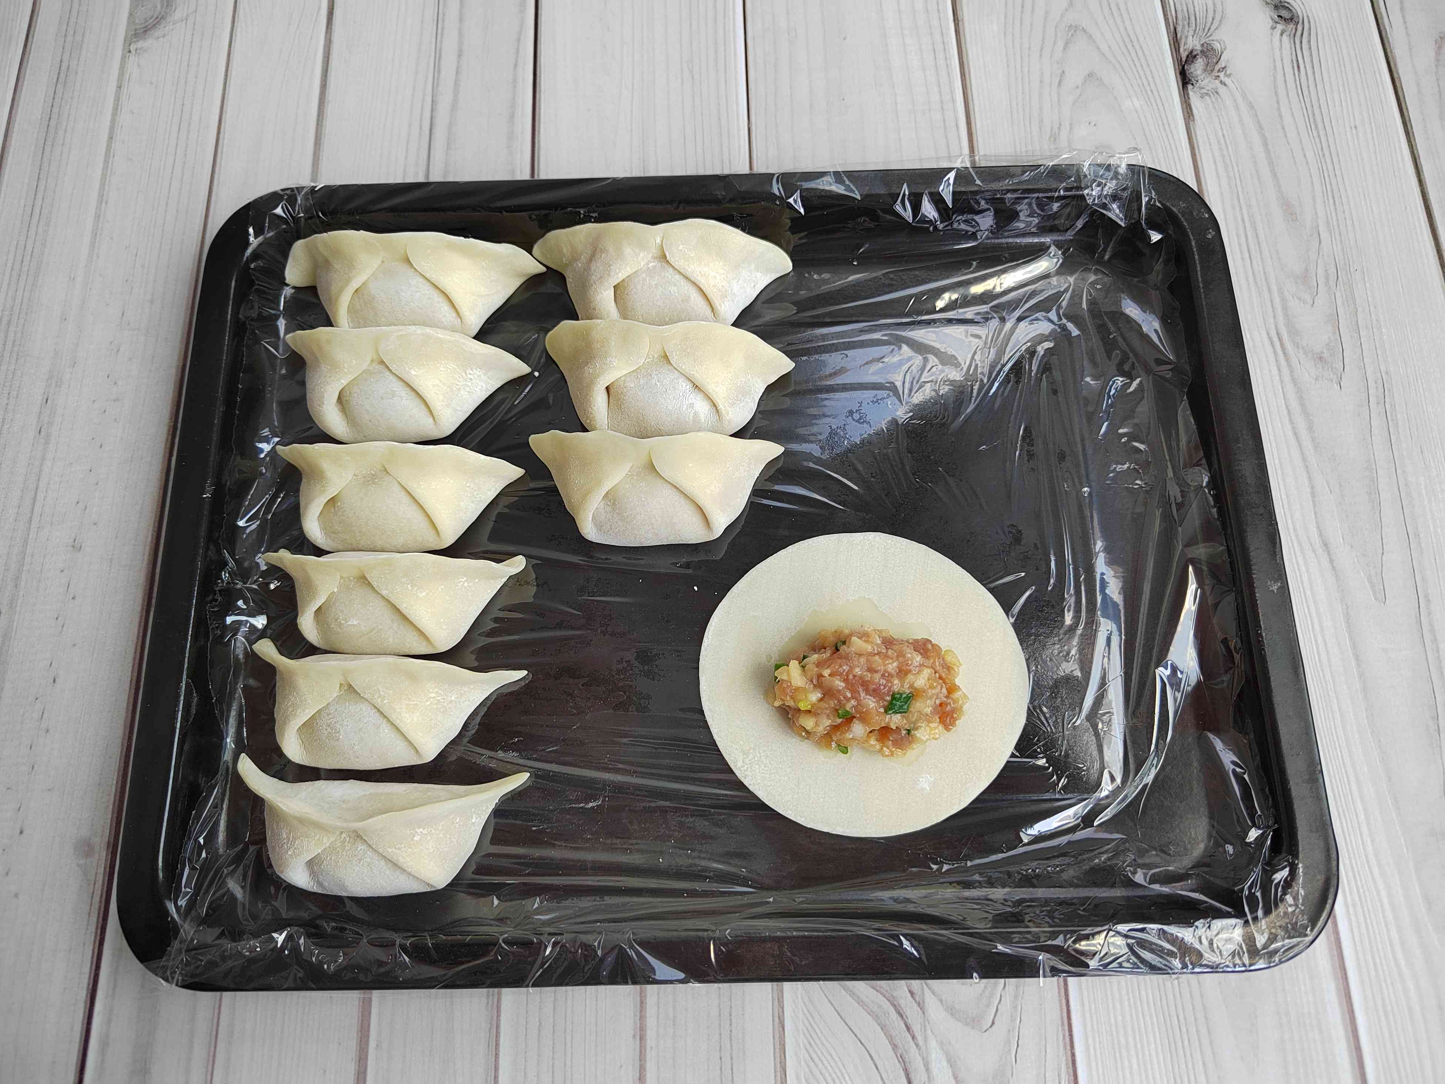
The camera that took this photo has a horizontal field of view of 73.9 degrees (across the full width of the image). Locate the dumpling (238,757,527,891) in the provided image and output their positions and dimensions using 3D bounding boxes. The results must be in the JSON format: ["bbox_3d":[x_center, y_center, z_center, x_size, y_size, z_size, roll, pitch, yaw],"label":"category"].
[{"bbox_3d":[-0.102,0.089,0.296,0.087,0.033,0.040,1,74,1],"label":"dumpling"}]

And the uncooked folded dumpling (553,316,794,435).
[{"bbox_3d":[-0.018,-0.059,0.338,0.086,0.033,0.037,1,74,1],"label":"uncooked folded dumpling"}]

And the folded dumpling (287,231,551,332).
[{"bbox_3d":[-0.109,-0.099,0.349,0.090,0.033,0.037,0,74,0],"label":"folded dumpling"}]

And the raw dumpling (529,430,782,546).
[{"bbox_3d":[-0.022,-0.020,0.327,0.085,0.033,0.036,0,74,0],"label":"raw dumpling"}]

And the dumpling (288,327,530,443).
[{"bbox_3d":[-0.107,-0.058,0.338,0.083,0.033,0.037,2,74,1],"label":"dumpling"}]

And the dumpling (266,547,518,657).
[{"bbox_3d":[-0.105,0.017,0.317,0.084,0.033,0.036,0,74,0],"label":"dumpling"}]

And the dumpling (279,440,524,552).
[{"bbox_3d":[-0.106,-0.018,0.327,0.082,0.033,0.036,2,74,1],"label":"dumpling"}]

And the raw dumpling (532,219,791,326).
[{"bbox_3d":[-0.021,-0.101,0.350,0.092,0.033,0.037,0,74,0],"label":"raw dumpling"}]

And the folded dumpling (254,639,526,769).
[{"bbox_3d":[-0.103,0.053,0.306,0.085,0.033,0.037,2,74,1],"label":"folded dumpling"}]

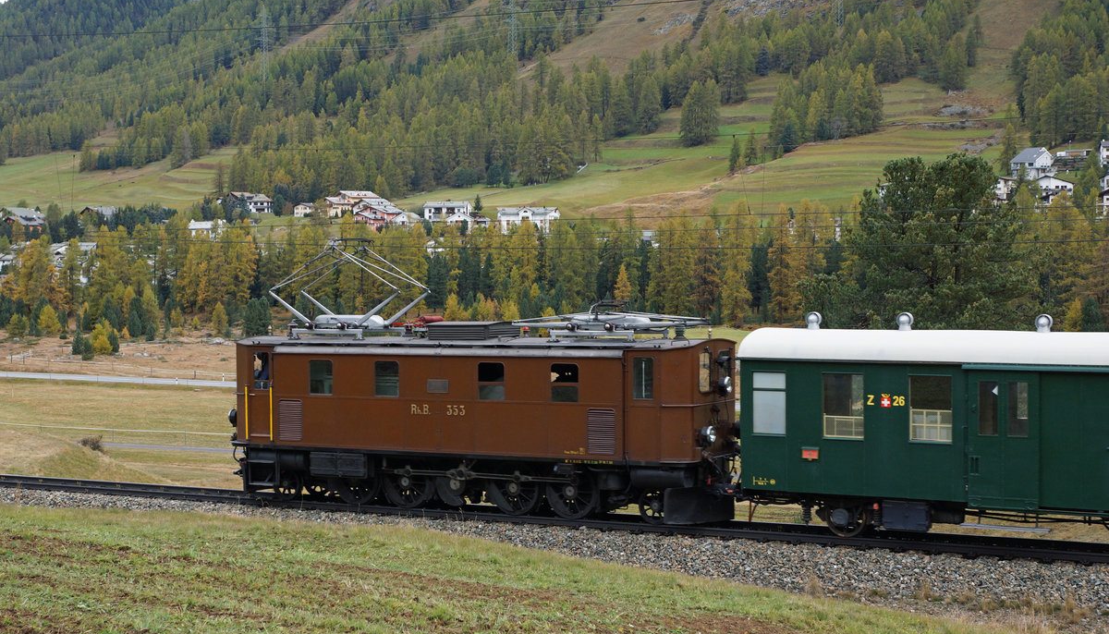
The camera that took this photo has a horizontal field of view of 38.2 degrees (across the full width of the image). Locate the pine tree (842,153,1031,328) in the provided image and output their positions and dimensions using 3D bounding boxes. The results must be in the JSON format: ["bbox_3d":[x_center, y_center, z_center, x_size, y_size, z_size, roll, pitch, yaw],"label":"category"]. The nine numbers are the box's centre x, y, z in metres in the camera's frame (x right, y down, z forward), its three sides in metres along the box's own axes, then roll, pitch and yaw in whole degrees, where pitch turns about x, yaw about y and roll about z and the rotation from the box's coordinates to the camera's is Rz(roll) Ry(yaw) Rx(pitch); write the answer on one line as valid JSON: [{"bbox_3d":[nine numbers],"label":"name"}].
[{"bbox_3d":[21.731,-1.567,90.000,10.800,15.300,10.500,0,1,0],"label":"pine tree"}]

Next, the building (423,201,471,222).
[{"bbox_3d":[-45.253,-45.055,685.000,18.500,9.200,11.000,0,1,18],"label":"building"}]

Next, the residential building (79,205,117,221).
[{"bbox_3d":[-185.077,-40.878,650.000,12.500,8.500,10.000,-1,1,-30],"label":"residential building"}]

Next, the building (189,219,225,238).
[{"bbox_3d":[-134.682,-33.447,620.000,13.500,8.500,10.000,0,1,-6],"label":"building"}]

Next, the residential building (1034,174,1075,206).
[{"bbox_3d":[199.954,-50.404,640.000,15.500,12.500,13.000,0,1,14],"label":"residential building"}]

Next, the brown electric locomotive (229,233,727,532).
[{"bbox_3d":[-1.727,1.101,31.356,11.000,5.250,2.600,0,2,27],"label":"brown electric locomotive"}]

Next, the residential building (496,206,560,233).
[{"bbox_3d":[-11.346,-41.602,690.000,25.000,11.500,12.000,0,1,18],"label":"residential building"}]

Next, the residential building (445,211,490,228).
[{"bbox_3d":[-37.223,-41.005,690.000,16.500,9.000,12.000,0,1,13],"label":"residential building"}]

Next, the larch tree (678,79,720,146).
[{"bbox_3d":[68.625,-97.127,760.000,19.000,31.500,18.000,0,1,0],"label":"larch tree"}]

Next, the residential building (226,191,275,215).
[{"bbox_3d":[-130.977,-49.166,690.000,17.000,9.500,12.000,-1,1,-18],"label":"residential building"}]

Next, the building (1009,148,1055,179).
[{"bbox_3d":[193.702,-62.255,650.000,14.000,13.000,12.000,0,1,30],"label":"building"}]

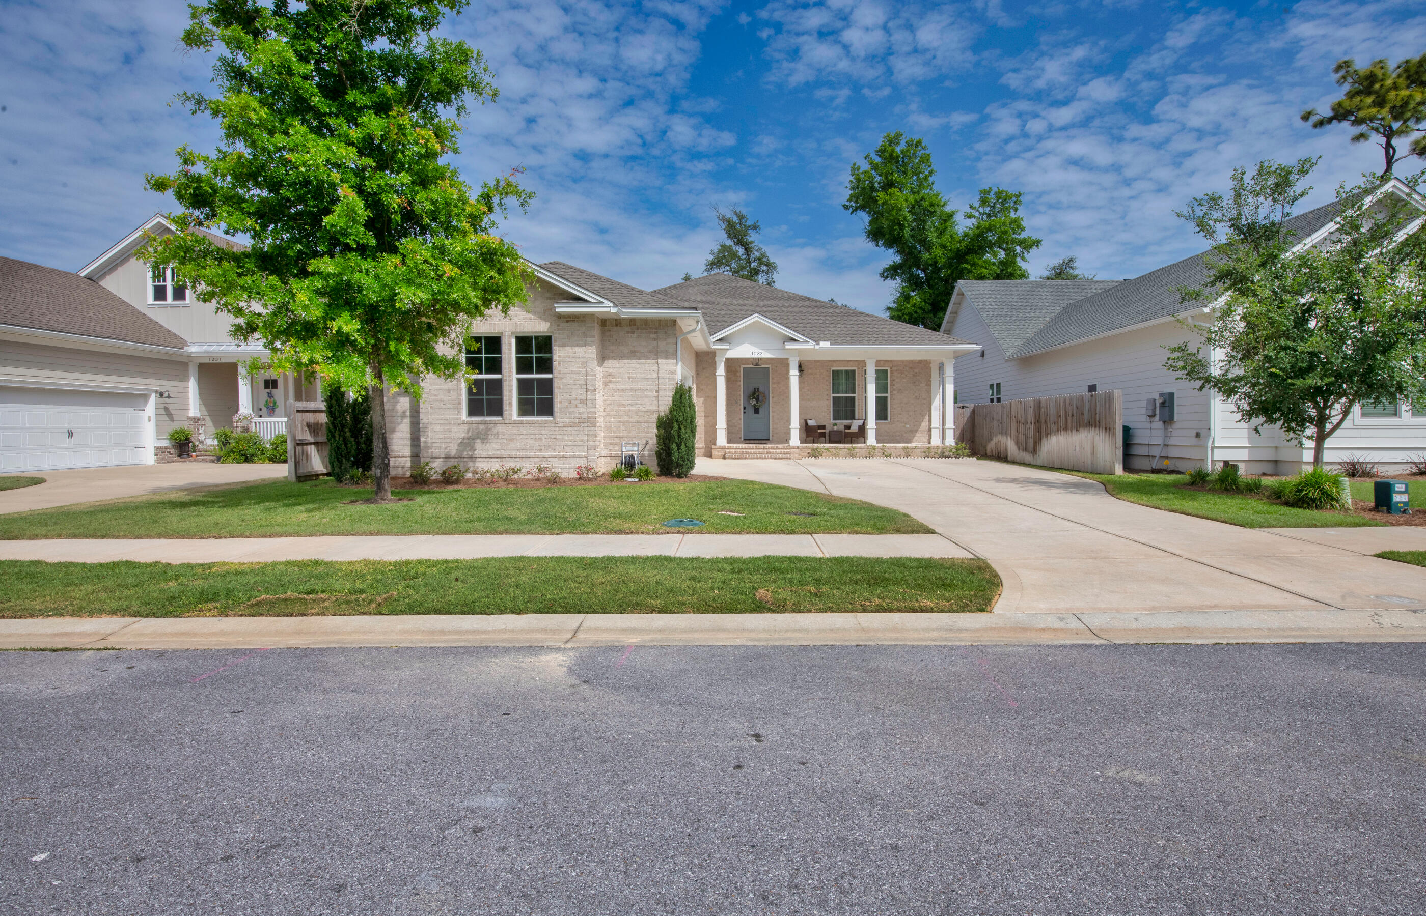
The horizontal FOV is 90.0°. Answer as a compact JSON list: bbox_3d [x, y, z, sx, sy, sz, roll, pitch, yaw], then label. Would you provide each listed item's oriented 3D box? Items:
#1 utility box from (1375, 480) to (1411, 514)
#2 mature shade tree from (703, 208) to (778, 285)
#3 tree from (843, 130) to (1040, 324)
[{"bbox_3d":[10.080,0.580,10.580,0.280,0.490,0.310,0,2,3],"label":"utility box"},{"bbox_3d":[2.400,-11.300,60.000,7.800,19.300,7.500,0,2,3],"label":"mature shade tree"},{"bbox_3d":[13.800,-10.200,43.000,11.800,18.700,10.800,0,2,3],"label":"tree"}]

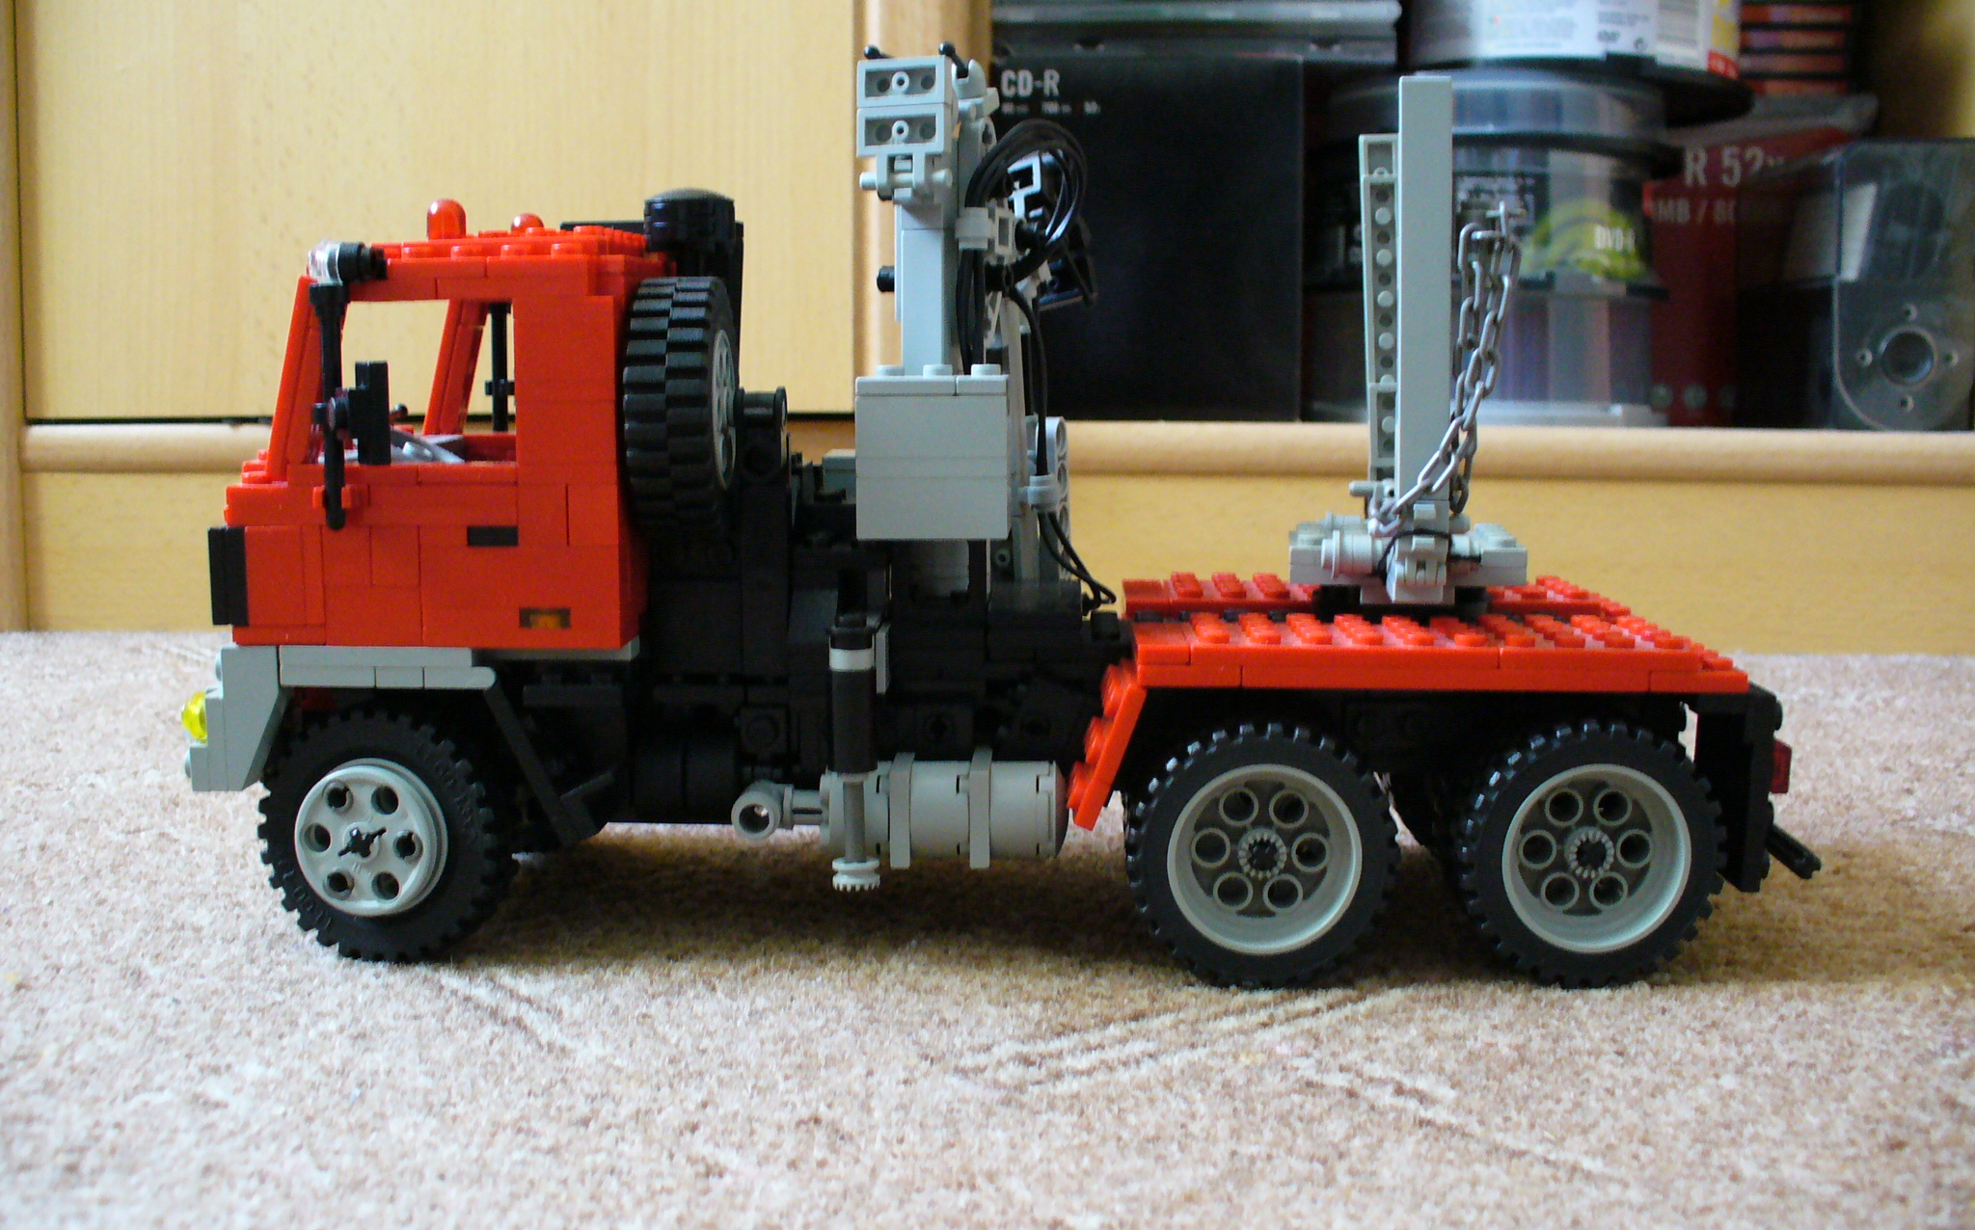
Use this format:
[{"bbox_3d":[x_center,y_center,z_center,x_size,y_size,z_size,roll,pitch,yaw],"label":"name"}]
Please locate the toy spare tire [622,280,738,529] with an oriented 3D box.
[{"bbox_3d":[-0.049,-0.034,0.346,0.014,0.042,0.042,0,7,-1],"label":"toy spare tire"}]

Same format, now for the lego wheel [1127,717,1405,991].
[{"bbox_3d":[0.044,0.038,0.342,0.042,0.042,0.015,0,7,2],"label":"lego wheel"}]

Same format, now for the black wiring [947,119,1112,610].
[{"bbox_3d":[0.008,-0.045,0.372,0.028,0.087,0.028,0,7,2],"label":"black wiring"}]

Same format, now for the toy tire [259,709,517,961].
[{"bbox_3d":[-0.100,0.036,0.353,0.042,0.042,0.015,2,7,11],"label":"toy tire"}]

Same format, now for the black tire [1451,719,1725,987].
[{"bbox_3d":[0.096,0.038,0.340,0.042,0.042,0.015,0,7,2],"label":"black tire"}]

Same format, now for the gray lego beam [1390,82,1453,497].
[{"bbox_3d":[0.067,-0.050,0.326,0.008,0.064,0.009,1,7,7],"label":"gray lego beam"}]

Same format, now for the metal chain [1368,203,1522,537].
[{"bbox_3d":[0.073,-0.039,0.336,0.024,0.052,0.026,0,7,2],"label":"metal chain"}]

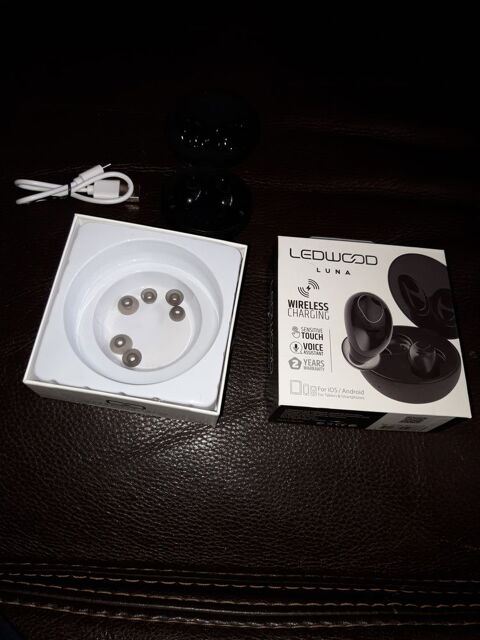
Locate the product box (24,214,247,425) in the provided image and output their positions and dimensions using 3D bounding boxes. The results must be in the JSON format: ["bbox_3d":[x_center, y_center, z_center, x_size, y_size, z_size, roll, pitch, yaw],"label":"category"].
[{"bbox_3d":[-0.059,0.000,0.303,0.109,0.039,0.109,10,67,-3],"label":"product box"}]

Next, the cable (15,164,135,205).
[{"bbox_3d":[-0.119,-0.095,0.350,0.084,0.010,0.036,-15,71,-12],"label":"cable"}]

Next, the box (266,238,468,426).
[{"bbox_3d":[0.075,0.010,0.309,0.109,0.048,0.108,4,68,-5],"label":"box"}]

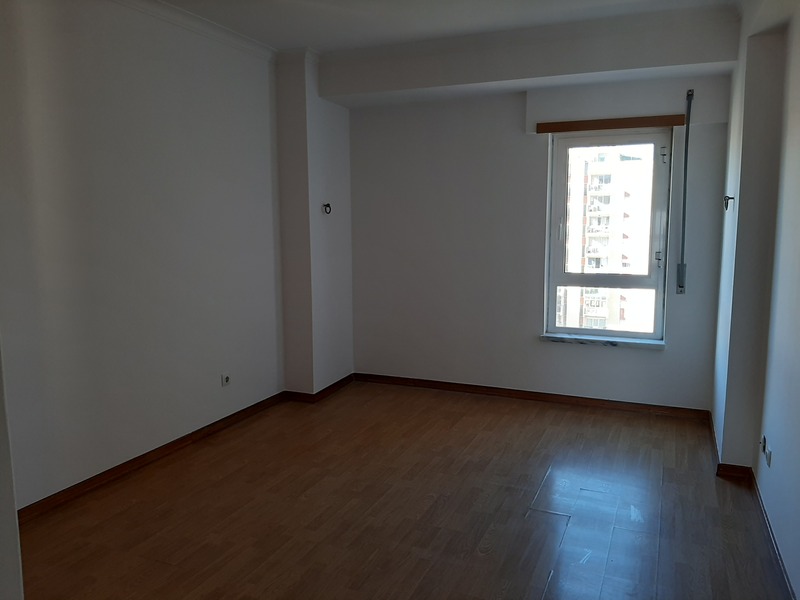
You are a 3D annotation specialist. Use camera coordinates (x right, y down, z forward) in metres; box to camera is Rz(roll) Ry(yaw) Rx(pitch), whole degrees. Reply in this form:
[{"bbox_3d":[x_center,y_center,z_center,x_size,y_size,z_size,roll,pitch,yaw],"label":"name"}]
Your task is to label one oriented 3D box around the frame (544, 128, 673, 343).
[{"bbox_3d":[1.514,-0.462,4.596,0.829,1.490,0.100,3,8,23],"label":"frame"}]

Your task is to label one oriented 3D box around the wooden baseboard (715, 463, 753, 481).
[{"bbox_3d":[1.824,0.934,3.405,0.169,0.070,0.018,3,8,23],"label":"wooden baseboard"}]

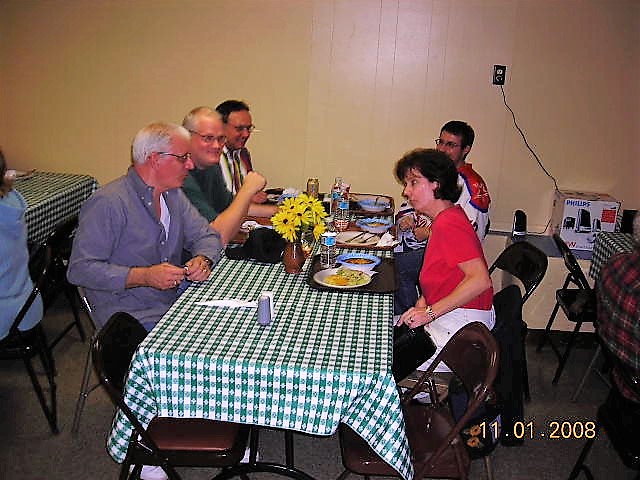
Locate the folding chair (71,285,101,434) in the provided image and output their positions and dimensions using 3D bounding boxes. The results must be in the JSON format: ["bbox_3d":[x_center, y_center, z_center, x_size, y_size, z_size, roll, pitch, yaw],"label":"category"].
[{"bbox_3d":[-0.737,0.432,3.023,0.480,0.770,0.460,8,16,17],"label":"folding chair"}]

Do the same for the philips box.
[{"bbox_3d":[1.566,-0.107,4.177,0.308,0.290,0.216,4,15,5],"label":"philips box"}]

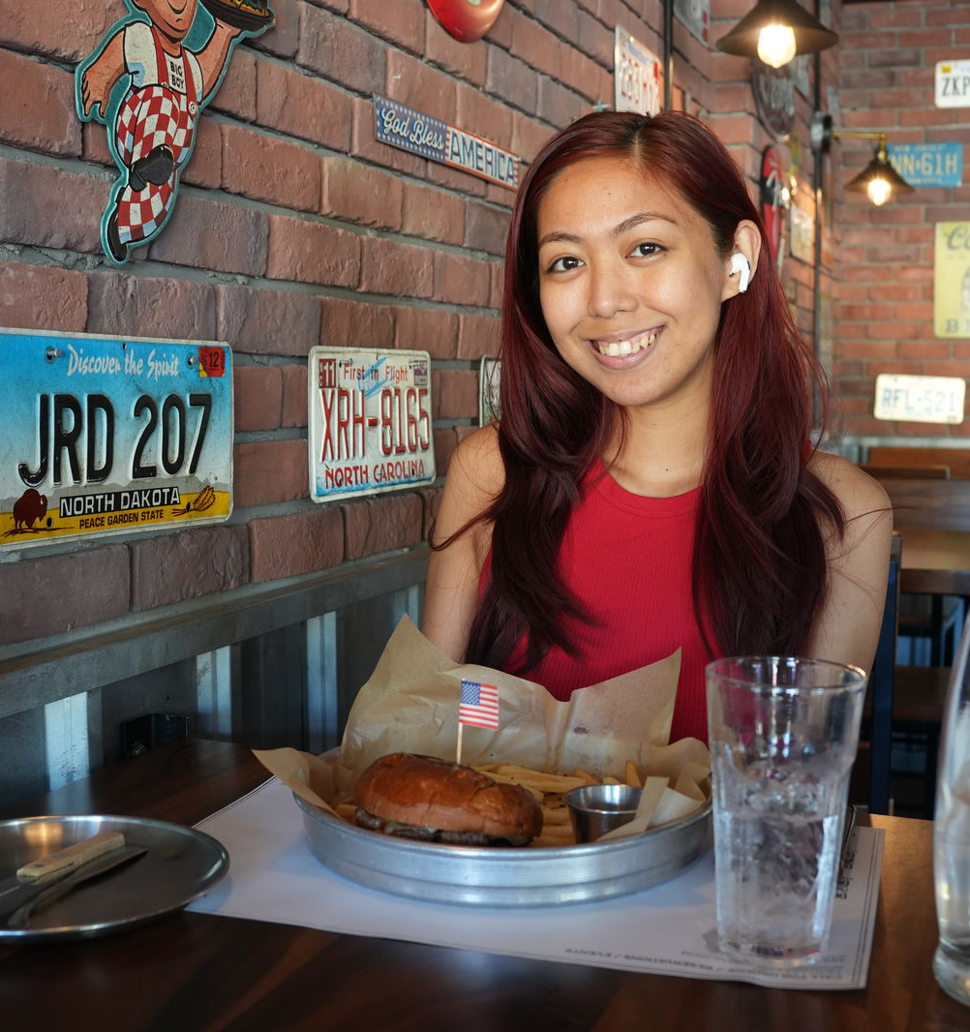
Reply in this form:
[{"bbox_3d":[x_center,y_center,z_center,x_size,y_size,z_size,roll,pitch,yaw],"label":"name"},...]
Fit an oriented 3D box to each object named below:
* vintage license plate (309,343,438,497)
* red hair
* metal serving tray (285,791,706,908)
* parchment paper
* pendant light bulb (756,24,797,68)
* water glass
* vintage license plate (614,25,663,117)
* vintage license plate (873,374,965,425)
[{"bbox_3d":[-0.119,-0.102,1.477,0.012,0.152,0.305,2,6,21],"label":"vintage license plate"},{"bbox_3d":[0.136,-0.103,1.130,0.300,0.445,0.250,1,5,12],"label":"red hair"},{"bbox_3d":[0.013,0.185,0.867,0.262,0.037,0.262,0,5,0],"label":"metal serving tray"},{"bbox_3d":[0.002,0.144,0.868,0.295,0.117,0.240,1,5,11],"label":"parchment paper"},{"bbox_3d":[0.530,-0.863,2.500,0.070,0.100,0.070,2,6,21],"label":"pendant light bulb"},{"bbox_3d":[0.149,0.148,0.693,0.080,0.144,0.080,2,6,22],"label":"water glass"},{"bbox_3d":[0.270,-0.743,2.390,0.010,0.153,0.305,2,6,22],"label":"vintage license plate"},{"bbox_3d":[1.520,-0.408,4.809,0.305,0.153,0.010,5,7,21],"label":"vintage license plate"}]

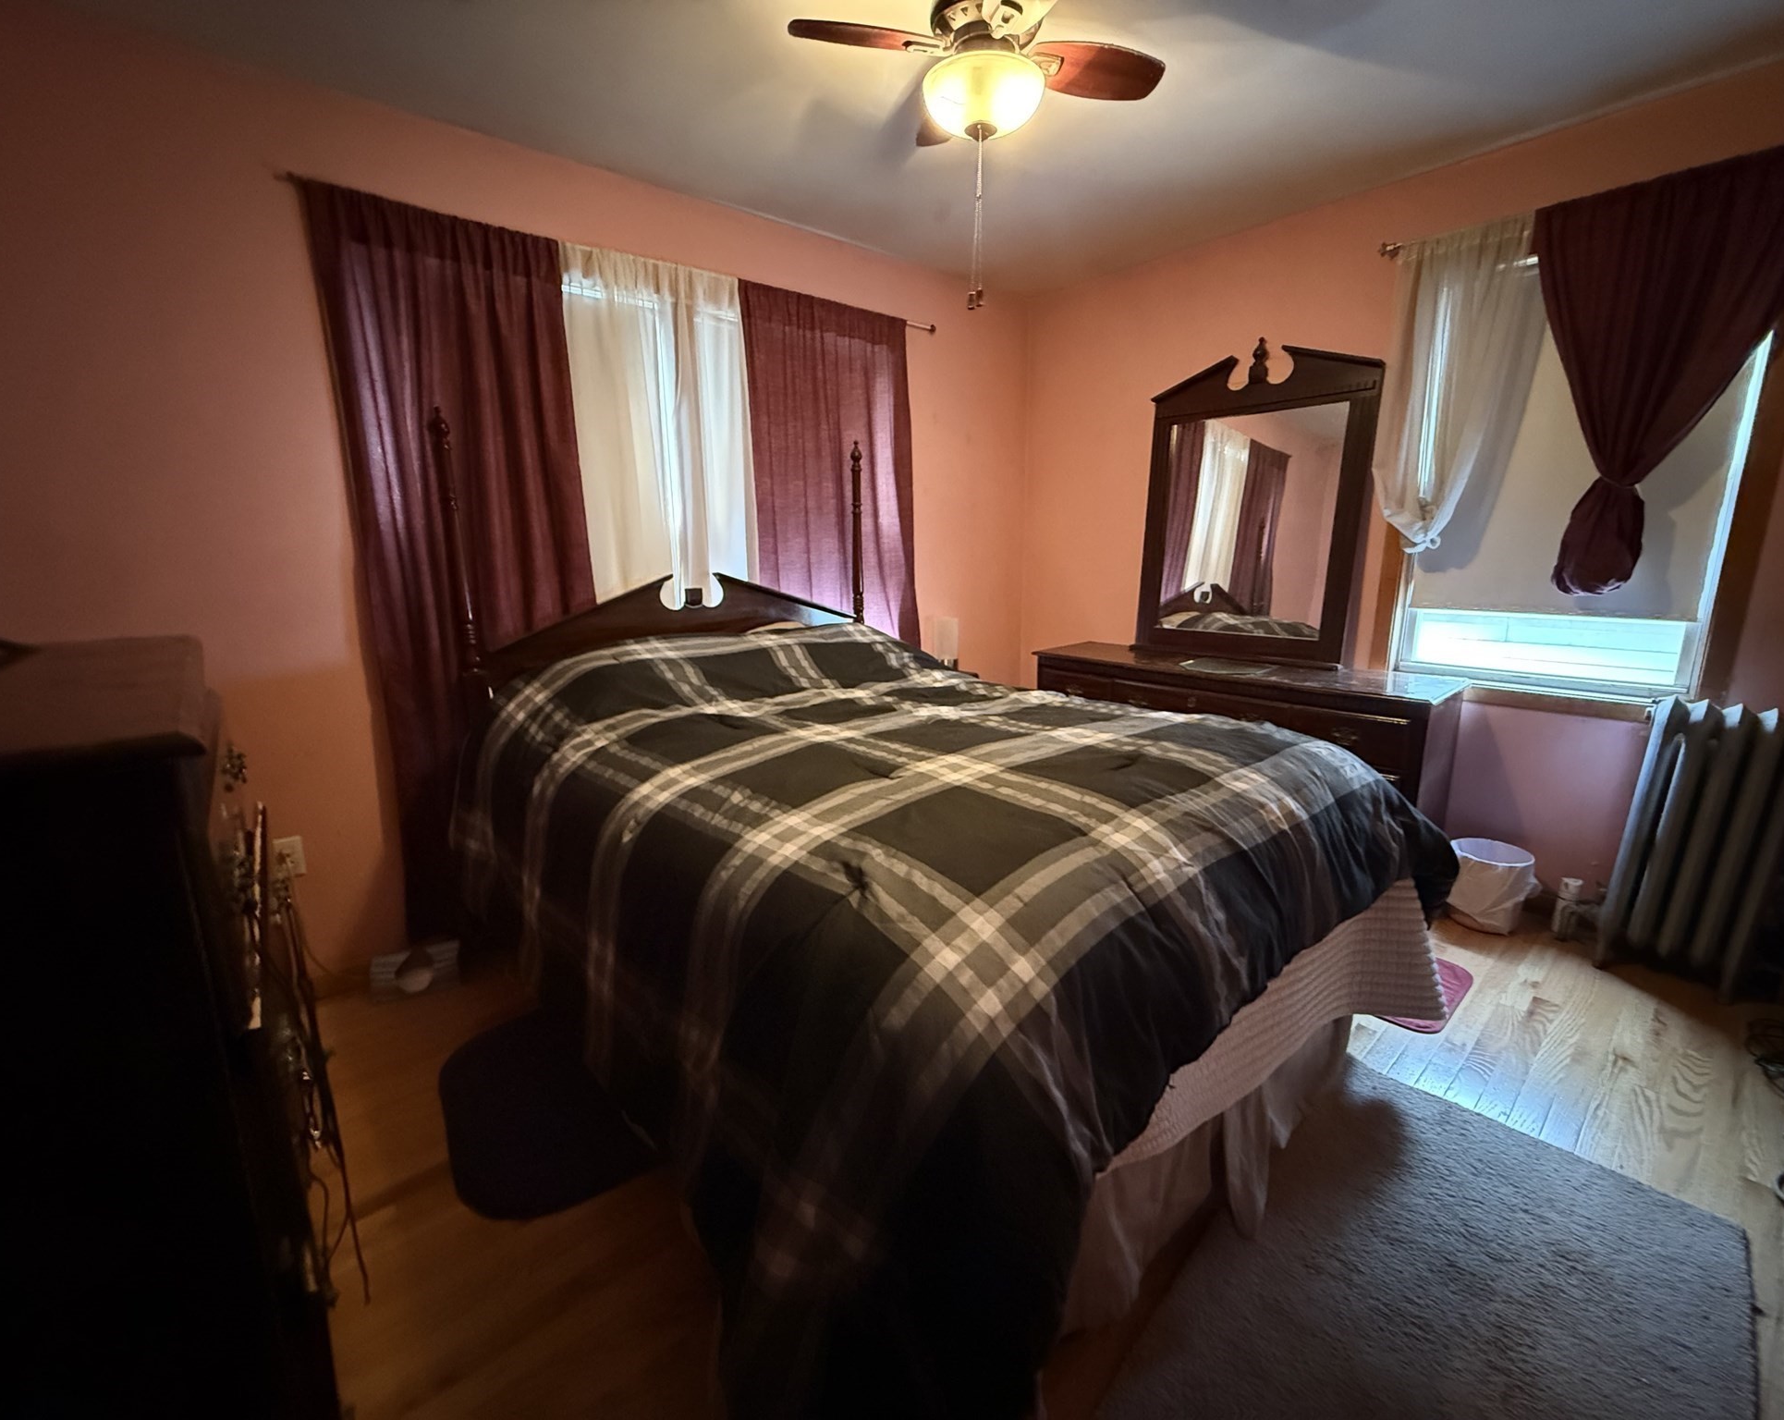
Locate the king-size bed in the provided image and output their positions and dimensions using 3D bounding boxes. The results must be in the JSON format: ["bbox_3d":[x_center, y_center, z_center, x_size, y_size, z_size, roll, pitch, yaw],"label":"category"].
[{"bbox_3d":[-0.018,0.030,1.963,1.640,1.654,2.150,-11,16,-39],"label":"king-size bed"}]

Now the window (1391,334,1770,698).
[{"bbox_3d":[2.085,-0.714,2.399,0.120,1.330,0.830,-11,16,-39],"label":"window"}]

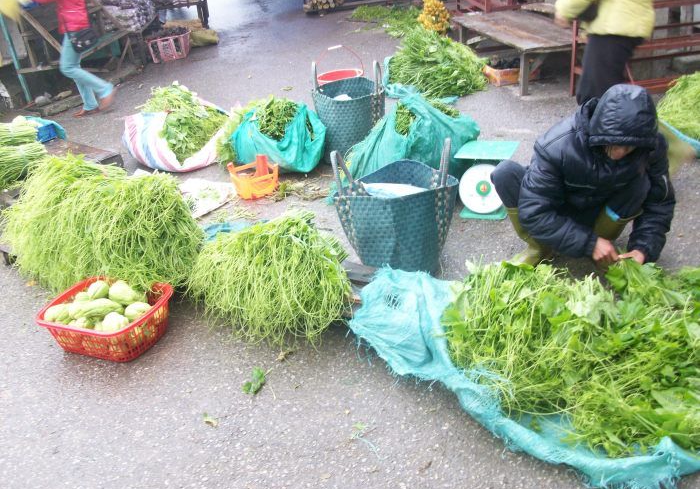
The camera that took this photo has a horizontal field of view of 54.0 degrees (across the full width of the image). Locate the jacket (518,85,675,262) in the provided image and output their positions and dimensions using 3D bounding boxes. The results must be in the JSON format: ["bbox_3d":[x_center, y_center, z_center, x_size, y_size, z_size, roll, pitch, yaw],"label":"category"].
[{"bbox_3d":[0.934,-0.320,2.679,0.600,0.620,0.560,-2,27,7],"label":"jacket"}]

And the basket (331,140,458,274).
[{"bbox_3d":[0.207,-0.181,3.053,0.520,0.490,0.390,-4,25,4],"label":"basket"}]

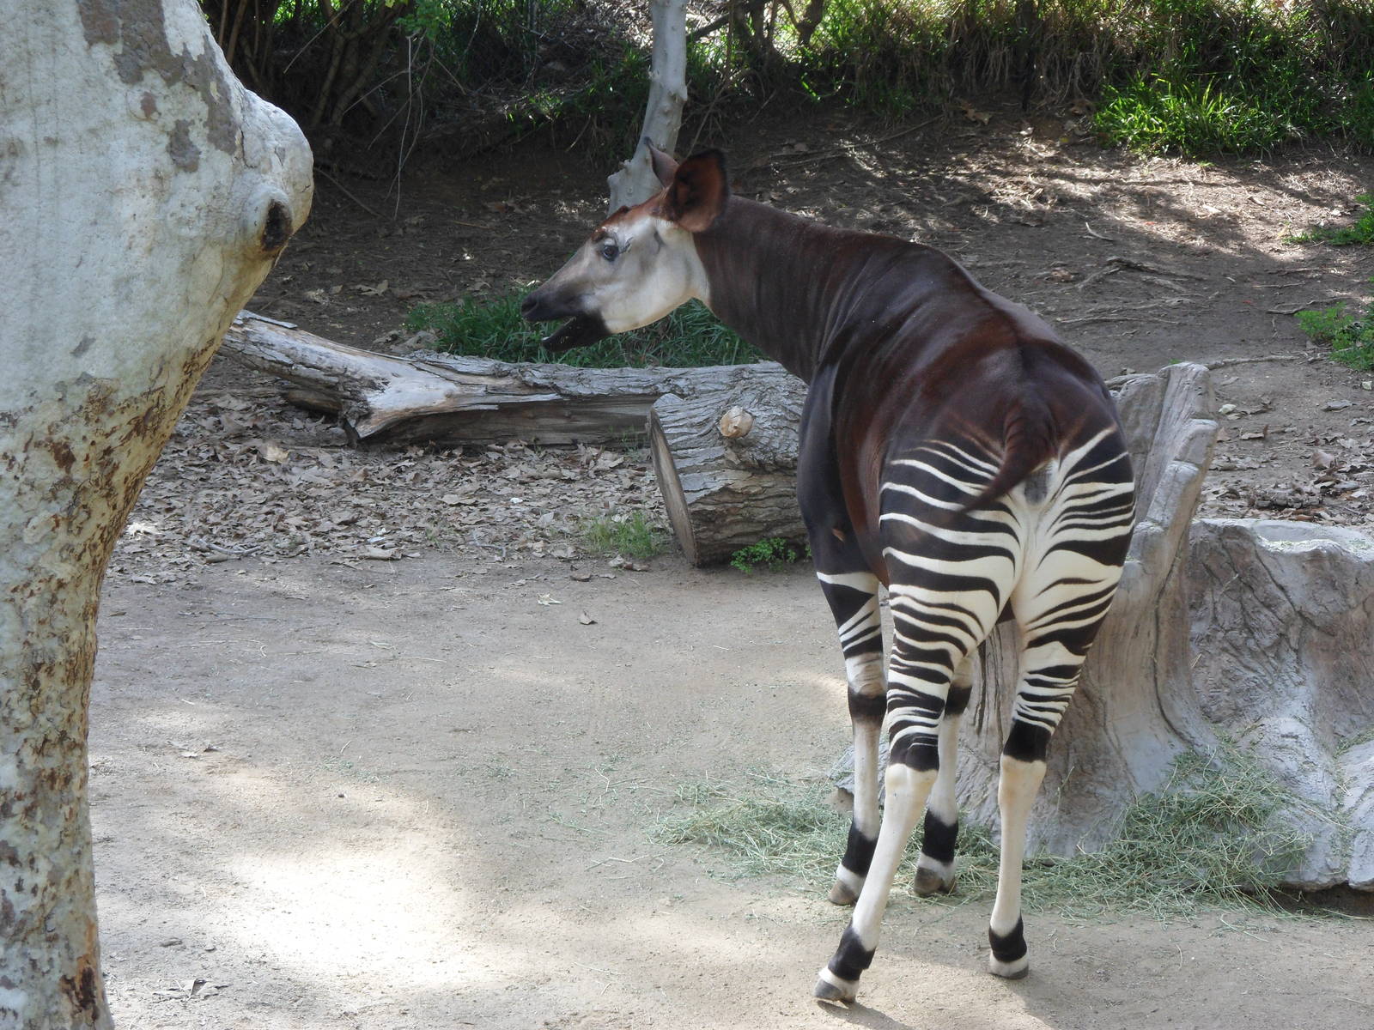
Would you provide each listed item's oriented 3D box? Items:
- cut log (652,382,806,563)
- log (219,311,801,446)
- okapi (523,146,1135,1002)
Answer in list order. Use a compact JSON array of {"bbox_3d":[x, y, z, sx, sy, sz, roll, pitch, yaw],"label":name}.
[{"bbox_3d":[0.348,-0.167,16.400,0.950,0.660,0.660,-1,6,-9],"label":"cut log"},{"bbox_3d":[-0.822,-0.601,18.600,2.850,0.500,0.550,0,6,4],"label":"log"},{"bbox_3d":[0.326,0.076,9.770,1.038,1.830,1.722,-2,6,-16],"label":"okapi"}]

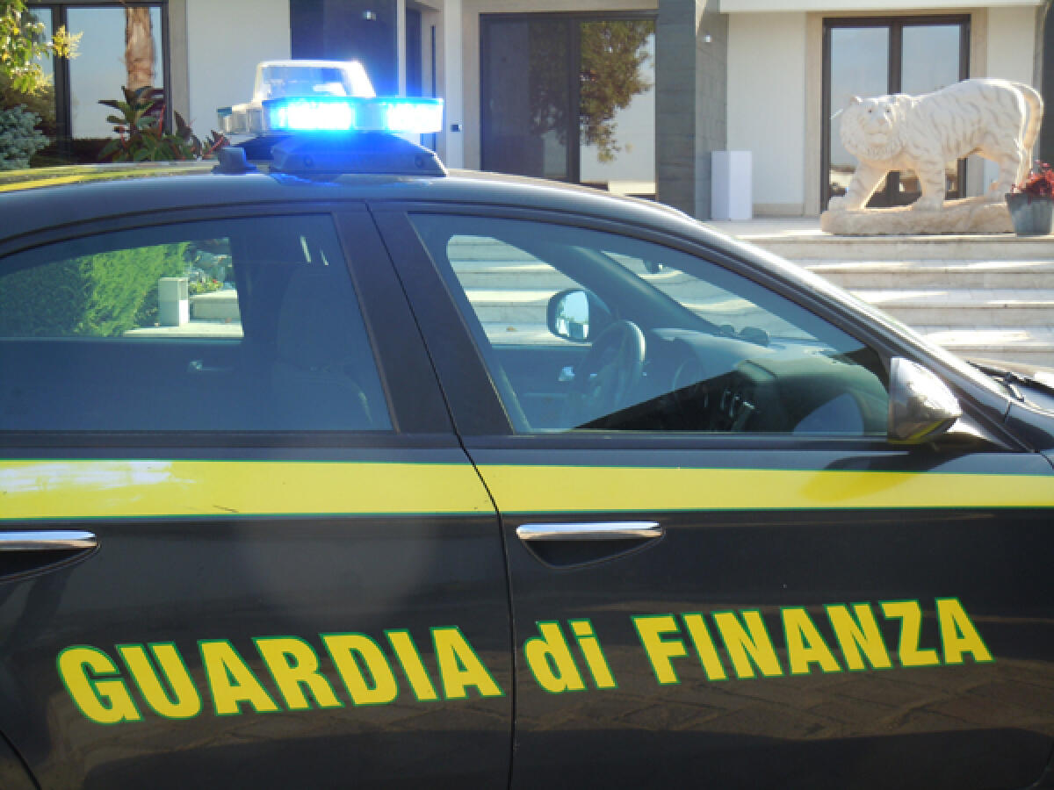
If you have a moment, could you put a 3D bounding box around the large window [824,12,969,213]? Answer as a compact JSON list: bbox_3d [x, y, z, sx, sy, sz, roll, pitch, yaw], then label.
[{"bbox_3d":[3.963,-3.007,19.331,1.548,2.099,0.120,1,7,7],"label":"large window"}]

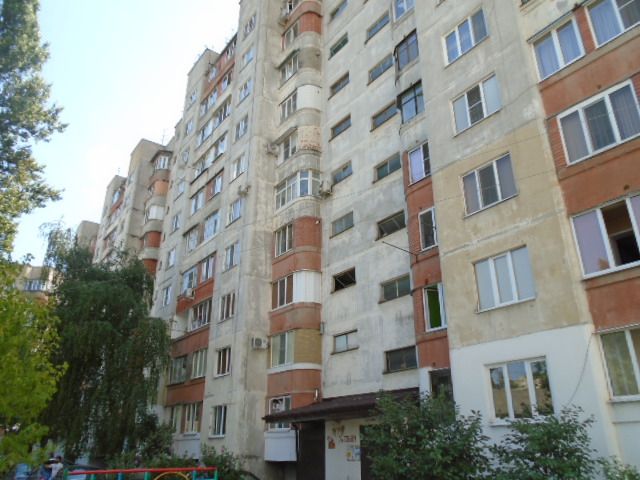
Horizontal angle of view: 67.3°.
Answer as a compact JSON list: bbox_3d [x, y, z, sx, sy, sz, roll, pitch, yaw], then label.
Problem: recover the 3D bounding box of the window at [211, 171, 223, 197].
[{"bbox_3d":[-6.660,-3.481,31.211,0.154,1.333,1.435,17,-29,-35],"label":"window"}]

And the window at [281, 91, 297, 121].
[{"bbox_3d":[-1.840,-7.950,28.929,0.150,1.542,1.715,17,-29,-34],"label":"window"}]

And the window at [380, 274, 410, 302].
[{"bbox_3d":[3.016,1.951,19.171,0.170,0.800,1.620,17,-29,-34],"label":"window"}]

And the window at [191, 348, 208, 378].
[{"bbox_3d":[-6.659,6.806,26.359,0.170,1.469,1.873,17,-29,-34],"label":"window"}]

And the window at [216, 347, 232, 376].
[{"bbox_3d":[-4.811,6.076,23.964,0.170,1.258,1.424,17,-29,-34],"label":"window"}]

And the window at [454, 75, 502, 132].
[{"bbox_3d":[4.815,-4.081,14.756,0.170,1.350,1.580,17,-29,-34],"label":"window"}]

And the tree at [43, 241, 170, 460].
[{"bbox_3d":[-9.977,5.597,24.439,5.800,11.300,5.800,17,-29,-35],"label":"tree"}]

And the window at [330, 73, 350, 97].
[{"bbox_3d":[1.147,-8.505,26.586,0.160,0.747,1.687,17,-28,-34],"label":"window"}]

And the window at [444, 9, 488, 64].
[{"bbox_3d":[4.872,-6.762,16.163,0.150,1.393,1.678,17,-29,-34],"label":"window"}]

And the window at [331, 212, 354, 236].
[{"bbox_3d":[1.178,-0.698,23.726,0.154,0.799,1.619,17,-29,-35],"label":"window"}]

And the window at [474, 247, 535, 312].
[{"bbox_3d":[4.835,1.085,12.662,0.160,1.404,1.667,17,-28,-34],"label":"window"}]

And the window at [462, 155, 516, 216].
[{"bbox_3d":[4.899,-1.587,14.043,0.170,1.375,1.615,17,-29,-34],"label":"window"}]

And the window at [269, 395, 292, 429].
[{"bbox_3d":[-1.773,7.669,21.272,0.170,1.350,1.720,17,-29,-34],"label":"window"}]

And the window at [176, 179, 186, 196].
[{"bbox_3d":[-10.574,-3.919,36.864,0.160,1.293,1.465,17,-28,-34],"label":"window"}]

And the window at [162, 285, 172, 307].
[{"bbox_3d":[-10.574,3.859,33.393,0.154,1.302,1.148,17,-29,-35],"label":"window"}]

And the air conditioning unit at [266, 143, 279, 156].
[{"bbox_3d":[-2.678,-5.282,28.592,0.779,0.553,0.307,17,-29,-35],"label":"air conditioning unit"}]

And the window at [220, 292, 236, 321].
[{"bbox_3d":[-4.830,3.549,25.463,0.160,1.283,1.616,17,-28,-34],"label":"window"}]

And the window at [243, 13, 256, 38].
[{"bbox_3d":[-4.857,-14.893,33.627,0.154,1.302,1.589,17,-29,-35],"label":"window"}]

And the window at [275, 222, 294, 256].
[{"bbox_3d":[-1.822,0.000,25.301,0.170,1.420,1.647,17,-29,-34],"label":"window"}]

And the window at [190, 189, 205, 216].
[{"bbox_3d":[-8.330,-2.531,33.060,0.160,1.535,2.020,17,-28,-34],"label":"window"}]

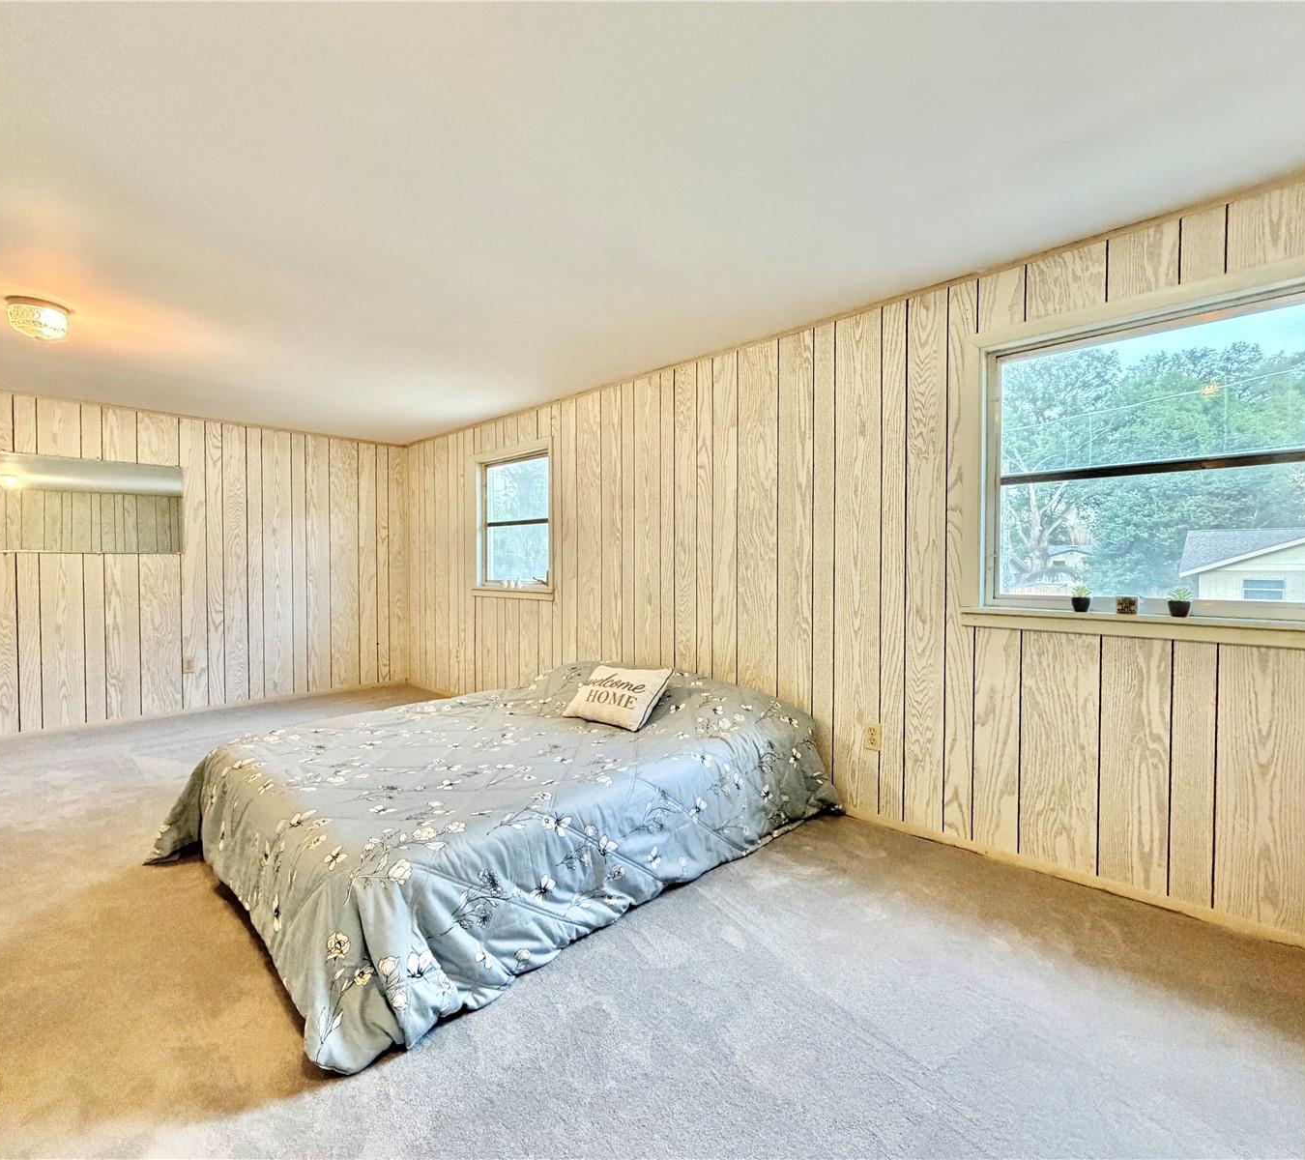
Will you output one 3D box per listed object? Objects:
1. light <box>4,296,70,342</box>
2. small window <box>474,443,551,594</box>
[{"bbox_3d":[-2.500,-1.063,2.549,0.195,0.122,0.195,1,2,45],"label":"light"},{"bbox_3d":[-1.017,-0.406,4.509,1.071,1.076,0.100,1,2,45],"label":"small window"}]

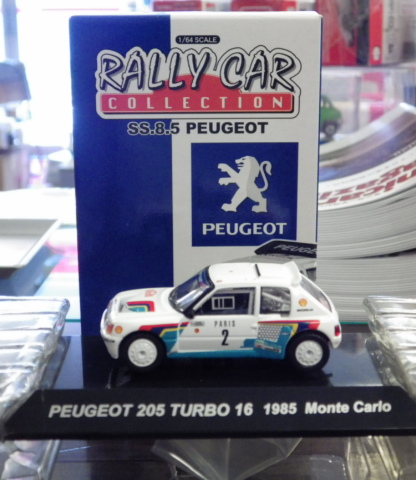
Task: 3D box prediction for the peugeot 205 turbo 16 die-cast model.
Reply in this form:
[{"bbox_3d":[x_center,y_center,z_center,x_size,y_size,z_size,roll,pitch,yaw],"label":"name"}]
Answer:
[{"bbox_3d":[0.003,0.018,0.231,0.060,0.021,0.026,-1,15,-1],"label":"peugeot 205 turbo 16 die-cast model"}]

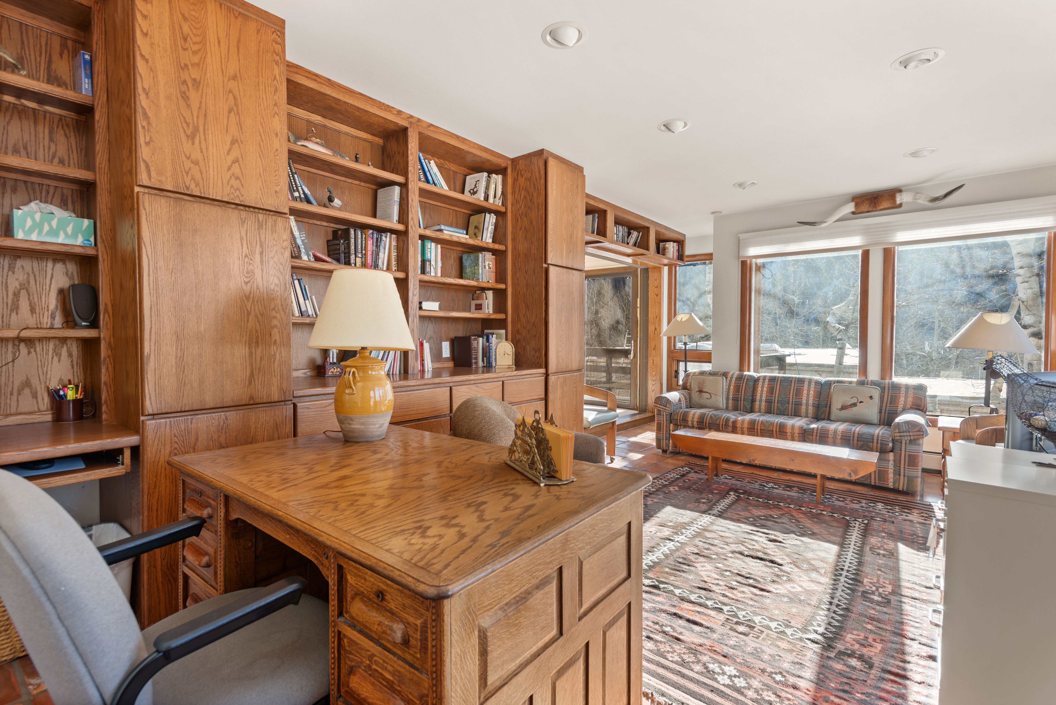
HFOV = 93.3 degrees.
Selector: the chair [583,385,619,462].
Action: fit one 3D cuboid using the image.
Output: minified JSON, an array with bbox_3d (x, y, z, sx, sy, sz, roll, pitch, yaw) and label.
[{"bbox_3d":[0.461,0.634,4.574,0.595,0.779,0.595,1,2,36],"label":"chair"}]

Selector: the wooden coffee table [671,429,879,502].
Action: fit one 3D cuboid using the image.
[{"bbox_3d":[1.782,0.863,3.787,1.437,0.355,0.258,1,2,42],"label":"wooden coffee table"}]

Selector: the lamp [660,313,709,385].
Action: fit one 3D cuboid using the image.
[{"bbox_3d":[1.878,-0.047,5.927,0.532,0.836,0.532,1,2,39],"label":"lamp"}]

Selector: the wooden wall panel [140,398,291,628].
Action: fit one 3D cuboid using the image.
[{"bbox_3d":[-1.175,0.622,1.953,0.029,0.790,0.527,1,2,39],"label":"wooden wall panel"}]

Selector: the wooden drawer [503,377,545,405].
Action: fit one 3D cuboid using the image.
[{"bbox_3d":[-0.163,0.245,3.466,0.380,0.143,0.435,2,2,38],"label":"wooden drawer"}]

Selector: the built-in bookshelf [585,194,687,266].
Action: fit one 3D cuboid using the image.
[{"bbox_3d":[0.987,-1.267,5.293,0.280,0.384,2.822,1,2,39],"label":"built-in bookshelf"}]

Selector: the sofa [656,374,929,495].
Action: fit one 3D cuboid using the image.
[{"bbox_3d":[2.348,0.612,4.565,2.153,0.813,0.893,1,2,44],"label":"sofa"}]

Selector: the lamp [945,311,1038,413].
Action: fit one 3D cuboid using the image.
[{"bbox_3d":[3.406,0.115,3.670,0.527,0.807,0.527,1,2,39],"label":"lamp"}]

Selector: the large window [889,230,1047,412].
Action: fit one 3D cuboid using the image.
[{"bbox_3d":[3.704,-0.201,4.223,0.985,1.500,0.080,1,2,39],"label":"large window"}]

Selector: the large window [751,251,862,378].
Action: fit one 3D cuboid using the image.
[{"bbox_3d":[2.749,-0.219,4.999,0.982,1.488,0.080,1,2,39],"label":"large window"}]

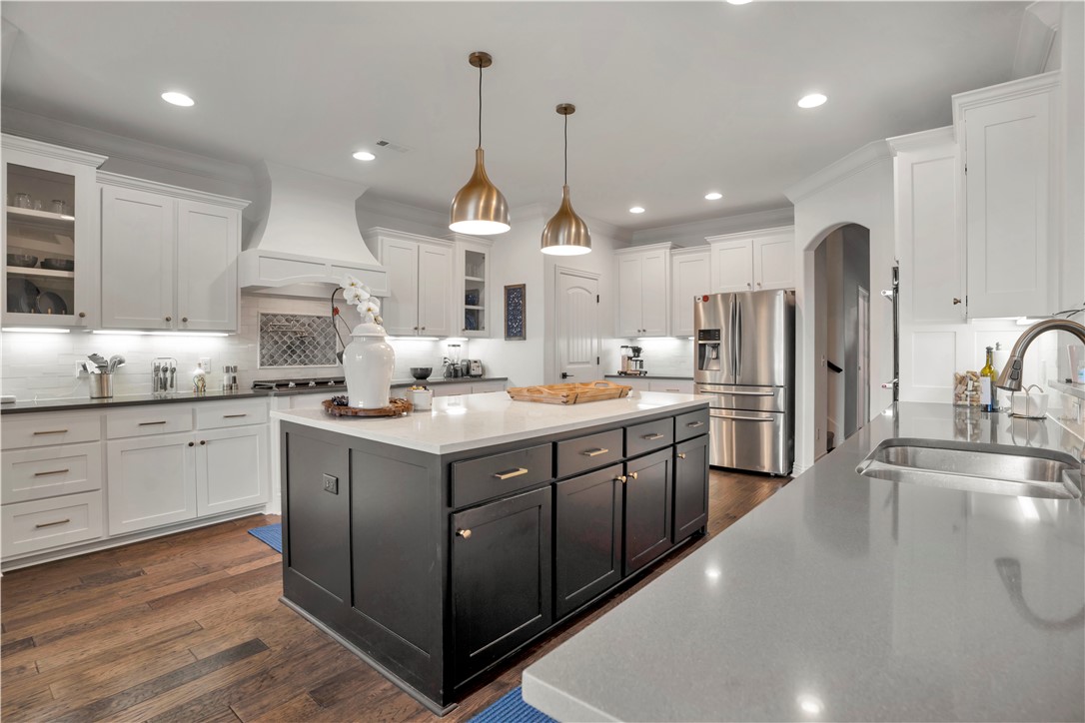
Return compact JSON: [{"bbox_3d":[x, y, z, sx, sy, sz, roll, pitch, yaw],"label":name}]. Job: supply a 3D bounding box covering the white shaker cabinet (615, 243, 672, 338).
[{"bbox_3d":[1.330,-0.845,6.048,0.730,1.135,0.430,1,2,38],"label":"white shaker cabinet"}]

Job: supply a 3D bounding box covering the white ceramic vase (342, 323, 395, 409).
[{"bbox_3d":[-0.870,0.021,2.423,0.244,0.420,0.244,1,1,41],"label":"white ceramic vase"}]

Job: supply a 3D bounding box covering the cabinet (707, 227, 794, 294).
[{"bbox_3d":[2.368,-1.078,5.352,0.940,0.610,0.400,1,1,41],"label":"cabinet"}]

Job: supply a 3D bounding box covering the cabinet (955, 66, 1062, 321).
[{"bbox_3d":[2.286,-0.759,2.392,0.360,1.085,0.410,1,1,41],"label":"cabinet"}]

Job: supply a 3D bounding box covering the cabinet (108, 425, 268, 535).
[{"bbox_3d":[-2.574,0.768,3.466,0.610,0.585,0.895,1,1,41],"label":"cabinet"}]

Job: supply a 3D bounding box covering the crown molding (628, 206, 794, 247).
[{"bbox_3d":[1.955,-1.581,5.732,2.080,0.150,0.120,1,2,38],"label":"crown molding"}]

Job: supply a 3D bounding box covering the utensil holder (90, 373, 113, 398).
[{"bbox_3d":[-2.925,0.163,3.188,0.115,0.158,0.115,1,1,41],"label":"utensil holder"}]

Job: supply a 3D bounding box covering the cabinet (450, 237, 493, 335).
[{"bbox_3d":[-0.904,-0.825,5.556,0.350,1.120,0.530,1,1,41],"label":"cabinet"}]

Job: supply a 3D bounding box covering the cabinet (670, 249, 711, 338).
[{"bbox_3d":[1.815,-0.789,5.695,0.530,1.040,0.380,1,2,38],"label":"cabinet"}]

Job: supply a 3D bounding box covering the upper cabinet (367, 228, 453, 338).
[{"bbox_3d":[-1.404,-0.775,5.061,0.390,1.040,0.850,1,2,42],"label":"upper cabinet"}]

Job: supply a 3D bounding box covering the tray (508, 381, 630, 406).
[{"bbox_3d":[0.164,0.191,3.089,0.510,0.100,0.660,1,1,41],"label":"tray"}]

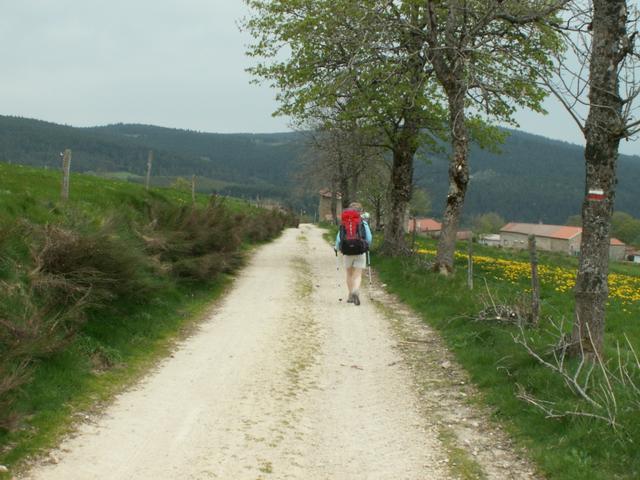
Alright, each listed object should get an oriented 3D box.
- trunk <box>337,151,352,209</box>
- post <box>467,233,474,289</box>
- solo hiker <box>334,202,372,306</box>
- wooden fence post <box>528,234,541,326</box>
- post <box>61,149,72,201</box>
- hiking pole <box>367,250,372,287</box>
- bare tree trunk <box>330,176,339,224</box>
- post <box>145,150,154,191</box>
[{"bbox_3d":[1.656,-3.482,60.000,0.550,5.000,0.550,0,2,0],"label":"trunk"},{"bbox_3d":[2.928,0.429,17.300,0.100,1.130,0.100,0,2,0],"label":"post"},{"bbox_3d":[0.547,0.235,14.700,0.600,1.690,0.600,0,2,-1],"label":"solo hiker"},{"bbox_3d":[2.900,0.548,12.000,0.120,1.250,0.120,-3,2,0],"label":"wooden fence post"},{"bbox_3d":[-5.227,-1.340,18.300,0.140,1.120,0.140,3,2,0],"label":"post"},{"bbox_3d":[0.831,0.542,14.800,0.050,0.950,0.050,-3,2,0],"label":"hiking pole"},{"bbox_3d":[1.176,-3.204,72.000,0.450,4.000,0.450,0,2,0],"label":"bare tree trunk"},{"bbox_3d":[-4.899,-1.968,25.500,0.120,1.200,0.120,5,2,0],"label":"post"}]

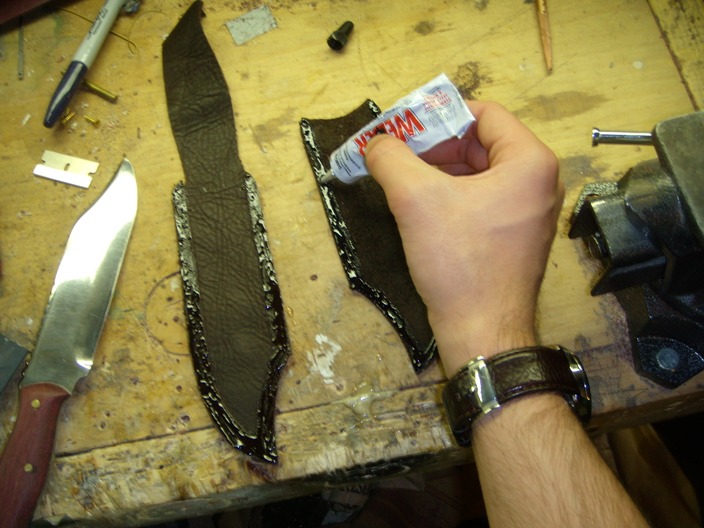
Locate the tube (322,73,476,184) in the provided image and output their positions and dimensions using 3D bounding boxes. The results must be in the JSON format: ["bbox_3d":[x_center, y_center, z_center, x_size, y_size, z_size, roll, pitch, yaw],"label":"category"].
[{"bbox_3d":[0.025,-0.081,0.506,0.105,0.018,0.035,-31,84,10],"label":"tube"}]

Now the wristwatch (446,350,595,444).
[{"bbox_3d":[0.084,0.069,0.402,0.072,0.062,0.043,-2,50,-8],"label":"wristwatch"}]

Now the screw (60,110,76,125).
[{"bbox_3d":[-0.195,-0.100,0.531,0.004,0.004,0.013,36,66,12],"label":"screw"}]

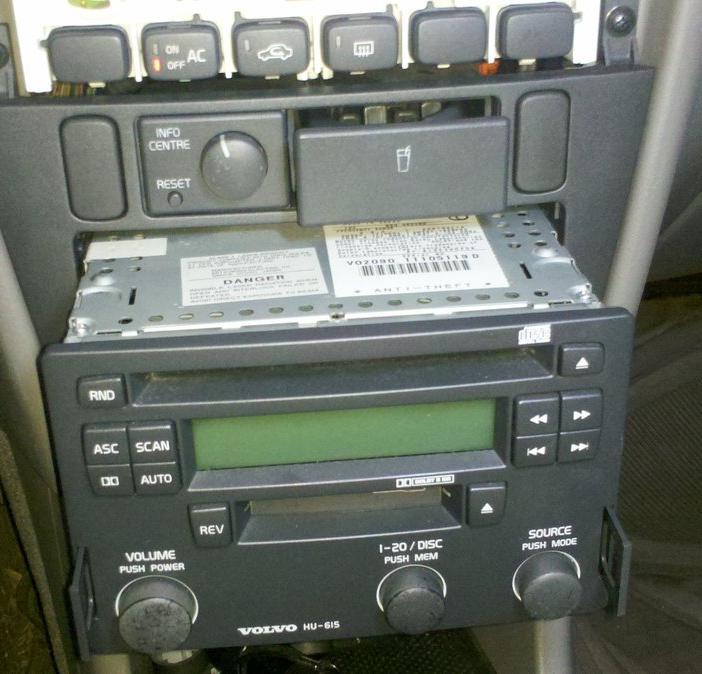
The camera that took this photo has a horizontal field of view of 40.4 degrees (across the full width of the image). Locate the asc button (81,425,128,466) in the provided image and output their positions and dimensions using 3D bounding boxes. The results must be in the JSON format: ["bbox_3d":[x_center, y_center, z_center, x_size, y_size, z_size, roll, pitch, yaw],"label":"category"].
[{"bbox_3d":[-0.079,0.035,0.311,0.013,0.013,0.004,-2,22,-1],"label":"asc button"}]

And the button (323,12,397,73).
[{"bbox_3d":[0.004,-0.104,0.340,0.027,0.019,0.009,-4,26,-4],"label":"button"}]

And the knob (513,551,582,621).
[{"bbox_3d":[0.070,0.088,0.336,0.022,0.022,0.011,-4,18,-4],"label":"knob"}]

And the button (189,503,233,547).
[{"bbox_3d":[-0.047,0.063,0.322,0.014,0.014,0.004,-4,18,-4],"label":"button"}]

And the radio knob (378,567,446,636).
[{"bbox_3d":[0.022,0.093,0.337,0.022,0.022,0.012,-3,22,-5],"label":"radio knob"}]

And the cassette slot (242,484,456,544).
[{"bbox_3d":[-0.001,0.059,0.332,0.077,0.015,0.012,-4,18,-4],"label":"cassette slot"}]

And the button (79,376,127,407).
[{"bbox_3d":[-0.079,0.017,0.304,0.014,0.009,0.004,-4,18,-4],"label":"button"}]

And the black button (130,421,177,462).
[{"bbox_3d":[-0.064,0.034,0.311,0.015,0.012,0.004,-4,18,-4],"label":"black button"}]

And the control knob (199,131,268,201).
[{"bbox_3d":[-0.042,-0.060,0.340,0.024,0.024,0.013,-4,22,-4],"label":"control knob"}]

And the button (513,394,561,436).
[{"bbox_3d":[0.062,0.026,0.321,0.014,0.013,0.004,-5,22,-8],"label":"button"}]

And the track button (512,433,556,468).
[{"bbox_3d":[0.062,0.038,0.326,0.015,0.011,0.004,-5,22,-8],"label":"track button"}]

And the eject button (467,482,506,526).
[{"bbox_3d":[0.047,0.058,0.328,0.013,0.015,0.004,-4,18,-4],"label":"eject button"}]

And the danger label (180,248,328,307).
[{"bbox_3d":[-0.035,-0.022,0.342,0.050,0.001,0.034,-5,34,-8],"label":"danger label"}]

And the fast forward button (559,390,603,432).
[{"bbox_3d":[0.077,0.025,0.324,0.014,0.013,0.004,-5,22,-9],"label":"fast forward button"}]

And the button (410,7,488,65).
[{"bbox_3d":[0.035,-0.107,0.341,0.028,0.020,0.009,-4,26,-4],"label":"button"}]

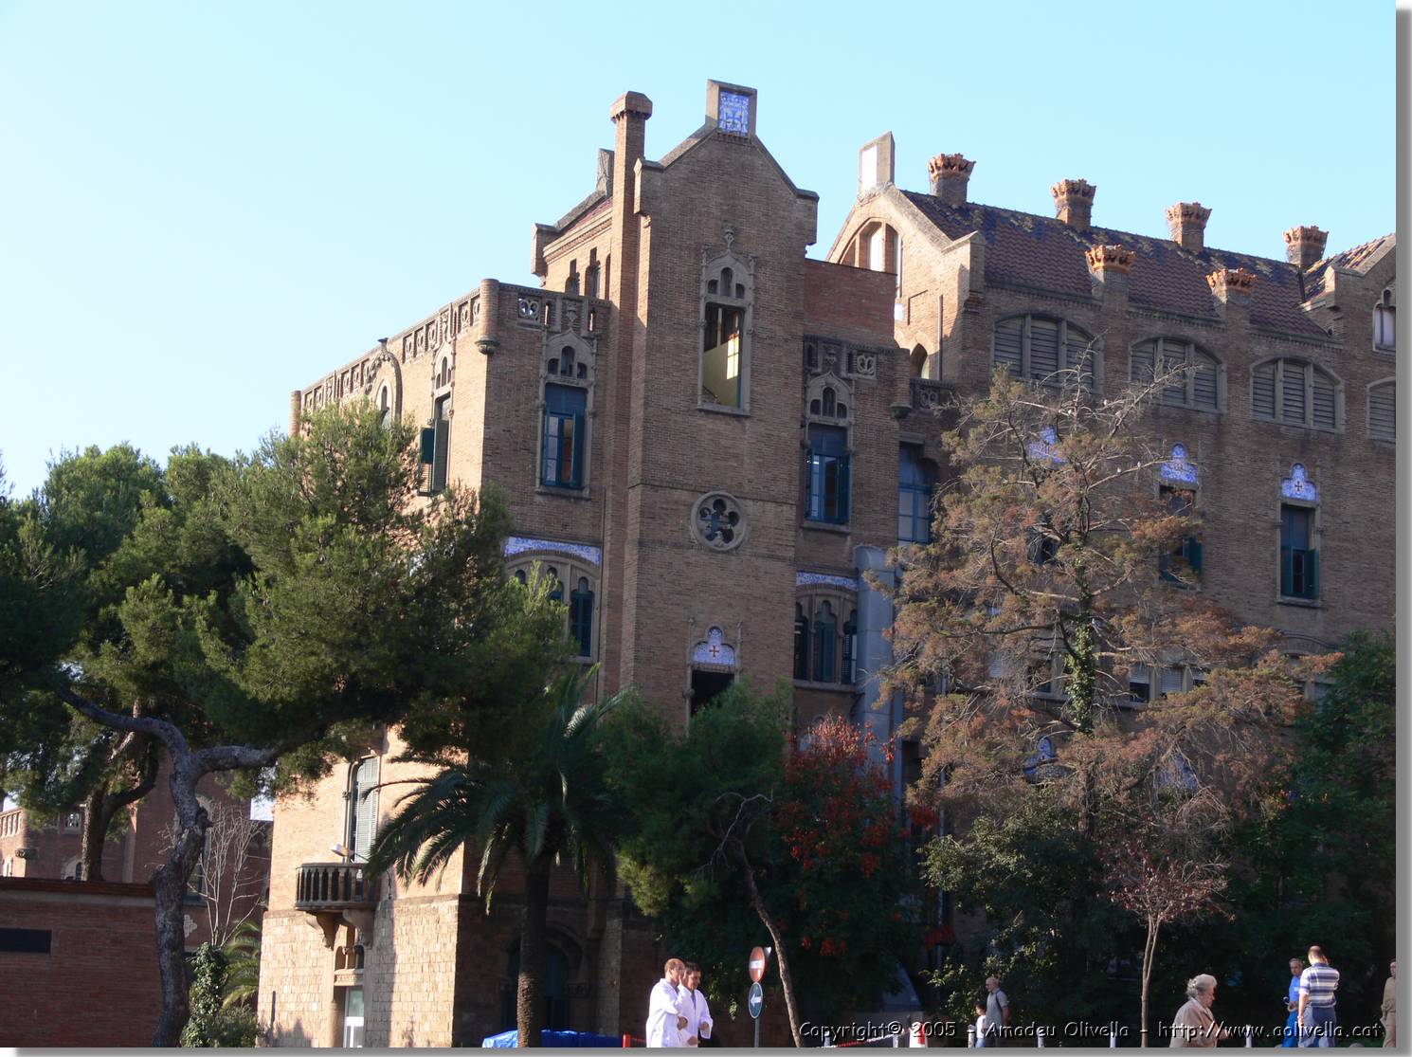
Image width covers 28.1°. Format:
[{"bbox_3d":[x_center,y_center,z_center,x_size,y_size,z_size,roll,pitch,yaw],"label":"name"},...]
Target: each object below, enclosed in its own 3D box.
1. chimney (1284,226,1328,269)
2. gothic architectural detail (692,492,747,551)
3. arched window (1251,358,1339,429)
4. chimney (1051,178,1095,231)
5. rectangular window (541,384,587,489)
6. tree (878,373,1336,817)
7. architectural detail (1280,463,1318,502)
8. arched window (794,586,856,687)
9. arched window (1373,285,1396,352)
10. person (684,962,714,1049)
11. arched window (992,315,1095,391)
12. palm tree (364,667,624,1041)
[{"bbox_3d":[18.231,-8.395,85.724,1.050,1.280,0.880,7,-12,-26],"label":"chimney"},{"bbox_3d":[0.302,-0.171,64.859,1.420,1.380,0.250,7,-11,-26],"label":"gothic architectural detail"},{"bbox_3d":[16.458,-3.728,78.721,3.200,2.020,0.400,7,-12,-26],"label":"arched window"},{"bbox_3d":[10.684,-9.332,81.972,1.020,1.360,0.880,7,-12,-26],"label":"chimney"},{"bbox_3d":[-3.286,-2.120,65.052,1.070,2.380,0.250,7,-11,-26],"label":"rectangular window"},{"bbox_3d":[8.072,3.736,57.088,8.800,14.583,8.400,2,-10,0],"label":"tree"},{"bbox_3d":[16.432,-1.269,78.208,1.300,1.130,0.300,7,-12,-26],"label":"architectural detail"},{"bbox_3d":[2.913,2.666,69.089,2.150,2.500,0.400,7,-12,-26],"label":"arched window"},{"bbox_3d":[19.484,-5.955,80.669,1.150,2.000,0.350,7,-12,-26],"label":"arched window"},{"bbox_3d":[-0.132,4.894,26.117,0.500,1.730,0.360,11,-13,-40],"label":"person"},{"bbox_3d":[8.983,-4.664,75.006,3.300,2.020,0.400,7,-12,-26],"label":"arched window"},{"bbox_3d":[-3.739,6.280,53.015,5.100,7.318,5.000,2,-10,0],"label":"palm tree"}]

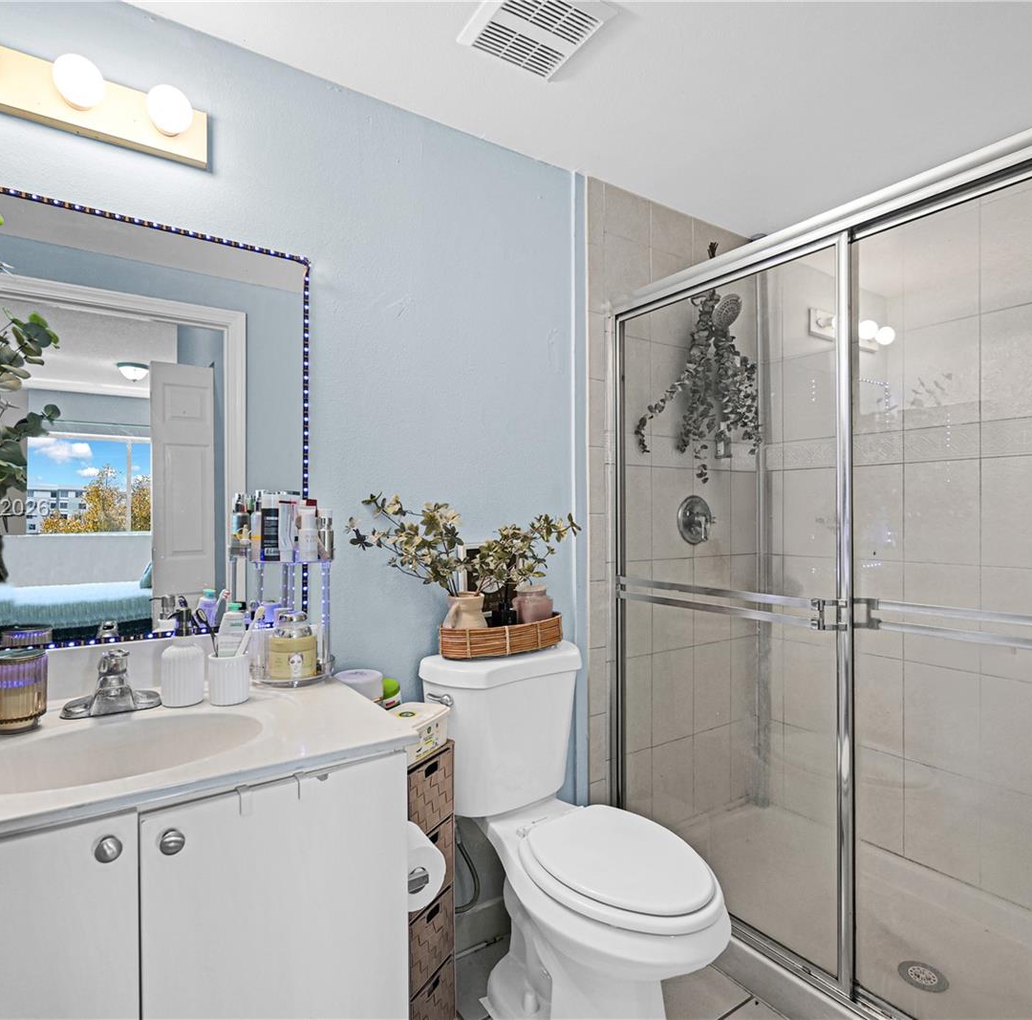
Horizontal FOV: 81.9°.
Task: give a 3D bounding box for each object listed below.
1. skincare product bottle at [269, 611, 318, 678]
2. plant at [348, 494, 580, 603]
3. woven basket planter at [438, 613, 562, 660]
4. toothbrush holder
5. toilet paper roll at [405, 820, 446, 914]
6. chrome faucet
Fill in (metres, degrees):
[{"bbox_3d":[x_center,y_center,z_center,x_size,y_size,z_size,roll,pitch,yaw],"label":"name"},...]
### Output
[{"bbox_3d":[-0.468,0.281,1.256,0.089,0.133,0.089,-1,0,-32],"label":"skincare product bottle"},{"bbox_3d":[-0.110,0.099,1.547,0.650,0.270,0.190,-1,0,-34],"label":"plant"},{"bbox_3d":[-0.024,0.339,1.655,0.360,0.083,0.120,-1,0,-34],"label":"woven basket planter"},{"bbox_3d":[-0.542,0.317,1.129,0.071,0.087,0.071,-1,0,-34],"label":"toothbrush holder"},{"bbox_3d":[-0.202,0.660,1.100,0.116,0.116,0.105,-1,0,-34],"label":"toilet paper roll"},{"bbox_3d":[-0.714,0.307,1.045,0.153,0.110,0.130,-1,0,-34],"label":"chrome faucet"}]

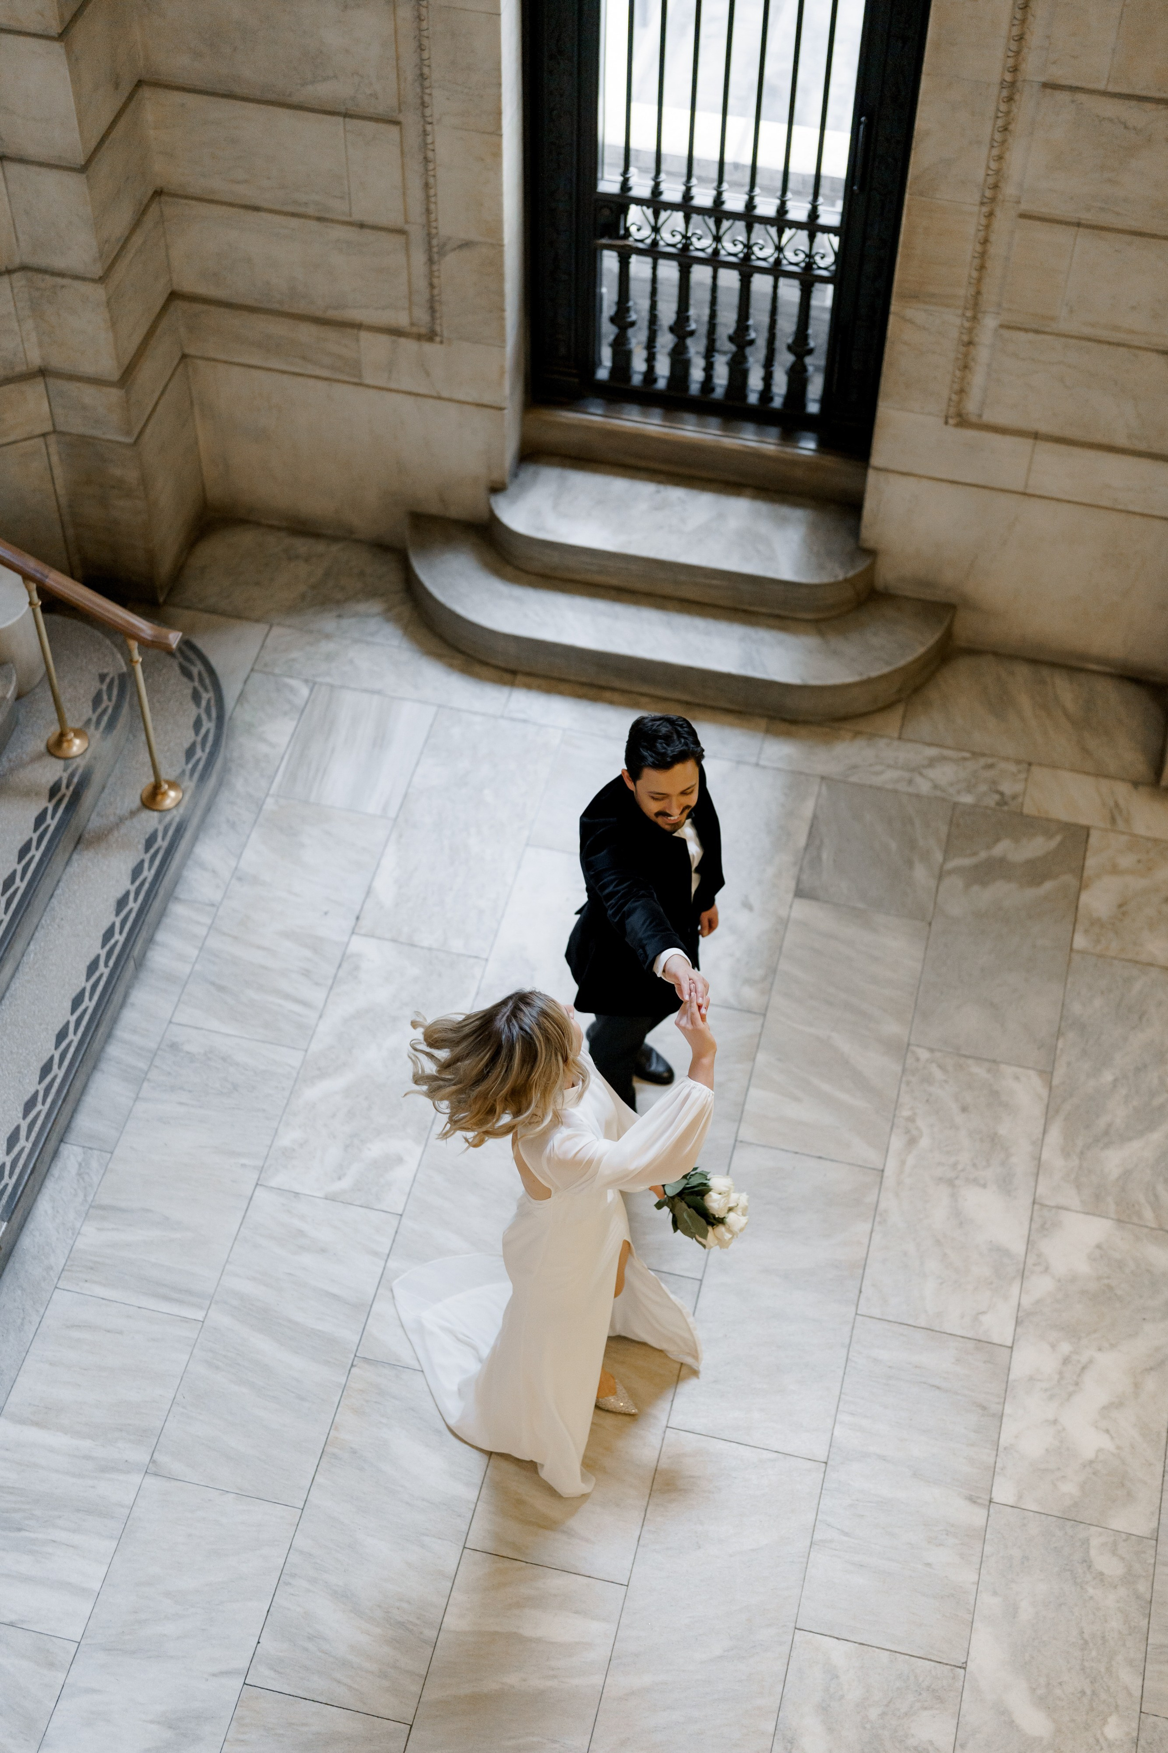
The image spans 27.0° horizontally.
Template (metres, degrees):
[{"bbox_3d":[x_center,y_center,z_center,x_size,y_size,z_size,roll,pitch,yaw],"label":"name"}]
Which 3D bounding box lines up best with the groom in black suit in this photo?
[{"bbox_3d":[0.220,0.235,6.826,0.530,1.730,0.560,-23,55,-18],"label":"groom in black suit"}]

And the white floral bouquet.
[{"bbox_3d":[0.293,0.864,6.322,0.270,0.200,0.200,23,54,17],"label":"white floral bouquet"}]

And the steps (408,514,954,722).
[{"bbox_3d":[0.280,-0.905,8.764,2.051,0.165,0.523,11,52,8],"label":"steps"}]

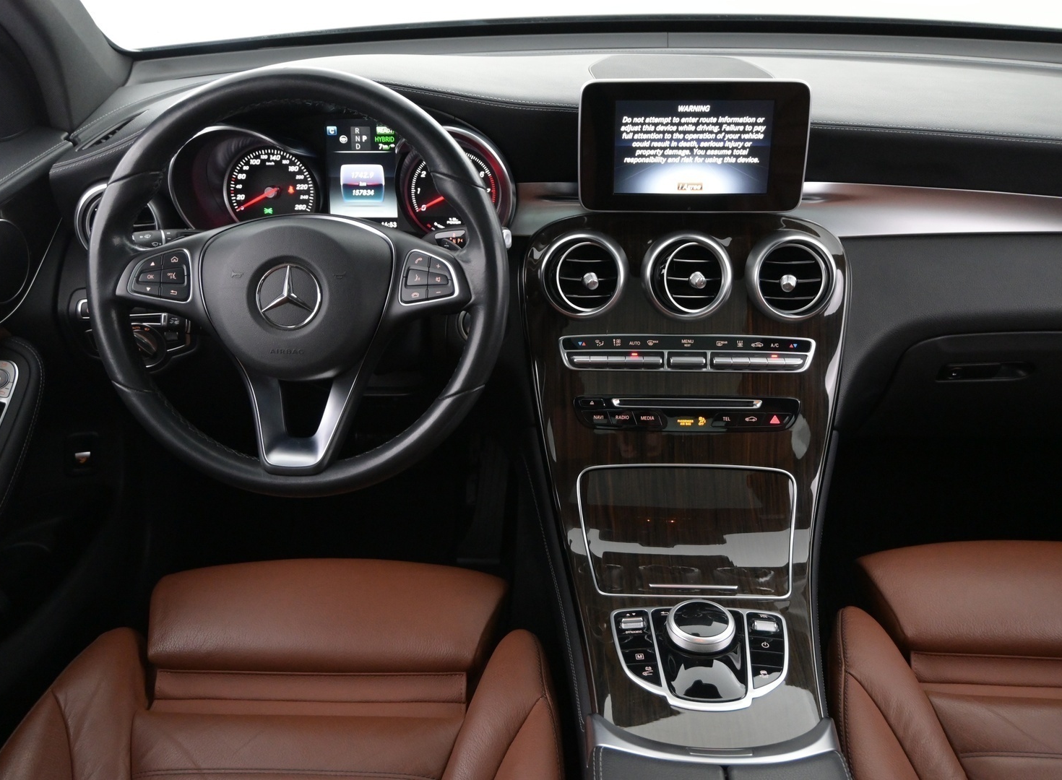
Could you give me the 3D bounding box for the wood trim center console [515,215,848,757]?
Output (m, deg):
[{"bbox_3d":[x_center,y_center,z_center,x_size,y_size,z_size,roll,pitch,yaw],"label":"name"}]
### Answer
[{"bbox_3d":[0.157,0.076,1.017,0.335,0.121,0.514,0,71,2],"label":"wood trim center console"}]

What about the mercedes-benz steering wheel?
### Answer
[{"bbox_3d":[-0.204,-0.091,0.921,0.372,0.372,0.090,0,7,2],"label":"mercedes-benz steering wheel"}]

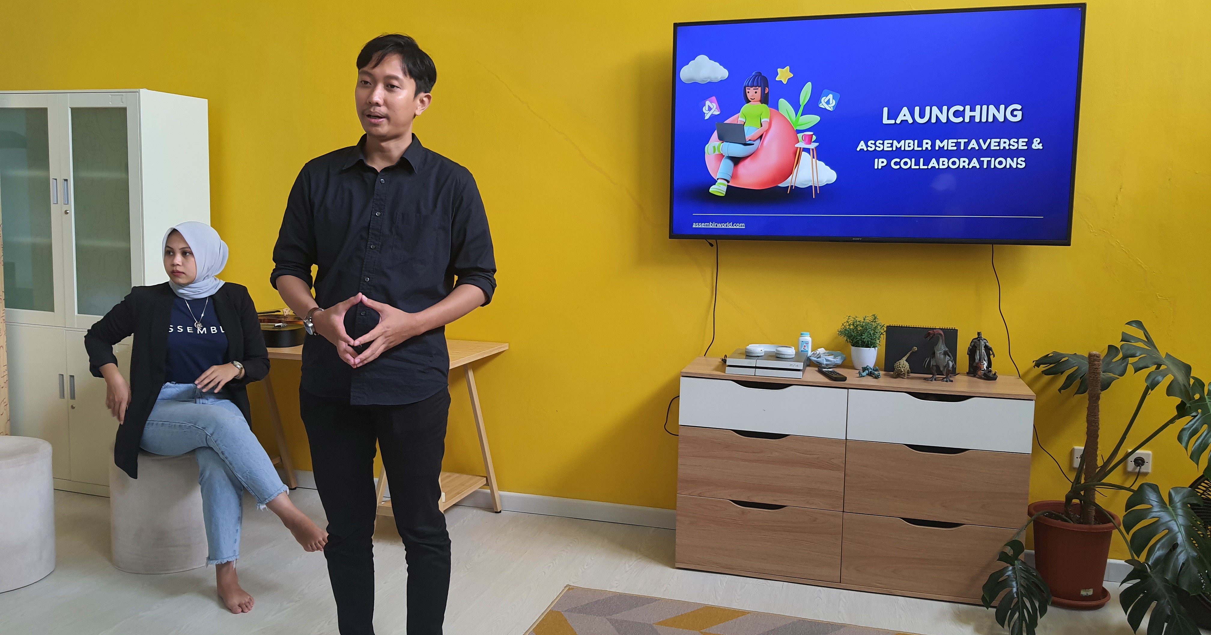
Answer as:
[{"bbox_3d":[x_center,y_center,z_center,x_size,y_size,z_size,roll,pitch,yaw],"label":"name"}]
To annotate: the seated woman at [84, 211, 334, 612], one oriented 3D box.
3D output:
[{"bbox_3d":[-1.420,0.309,3.242,0.700,1.287,0.720,-3,8,-24],"label":"seated woman"}]

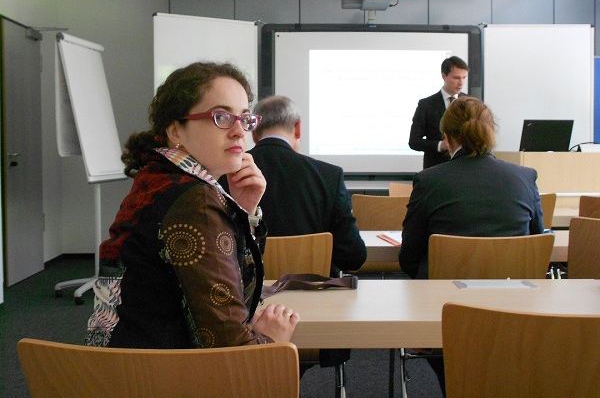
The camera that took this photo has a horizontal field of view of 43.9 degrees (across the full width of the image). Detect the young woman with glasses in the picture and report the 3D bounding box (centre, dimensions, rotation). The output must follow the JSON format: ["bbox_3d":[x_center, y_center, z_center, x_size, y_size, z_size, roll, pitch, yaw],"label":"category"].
[{"bbox_3d":[-0.190,0.393,1.532,0.720,1.310,0.540,-3,5,-38],"label":"young woman with glasses"}]

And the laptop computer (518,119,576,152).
[{"bbox_3d":[1.737,-0.447,5.322,0.345,0.222,0.320,0,4,0],"label":"laptop computer"}]

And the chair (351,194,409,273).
[{"bbox_3d":[0.520,0.396,4.720,0.500,0.855,0.540,0,4,0],"label":"chair"}]

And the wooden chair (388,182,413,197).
[{"bbox_3d":[0.910,0.306,6.037,0.500,0.850,0.540,0,4,0],"label":"wooden chair"}]

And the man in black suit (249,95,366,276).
[{"bbox_3d":[-0.030,0.287,2.887,0.570,1.330,0.800,0,4,0],"label":"man in black suit"}]

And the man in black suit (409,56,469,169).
[{"bbox_3d":[0.975,-0.094,5.206,0.520,1.765,0.380,-4,5,-42],"label":"man in black suit"}]

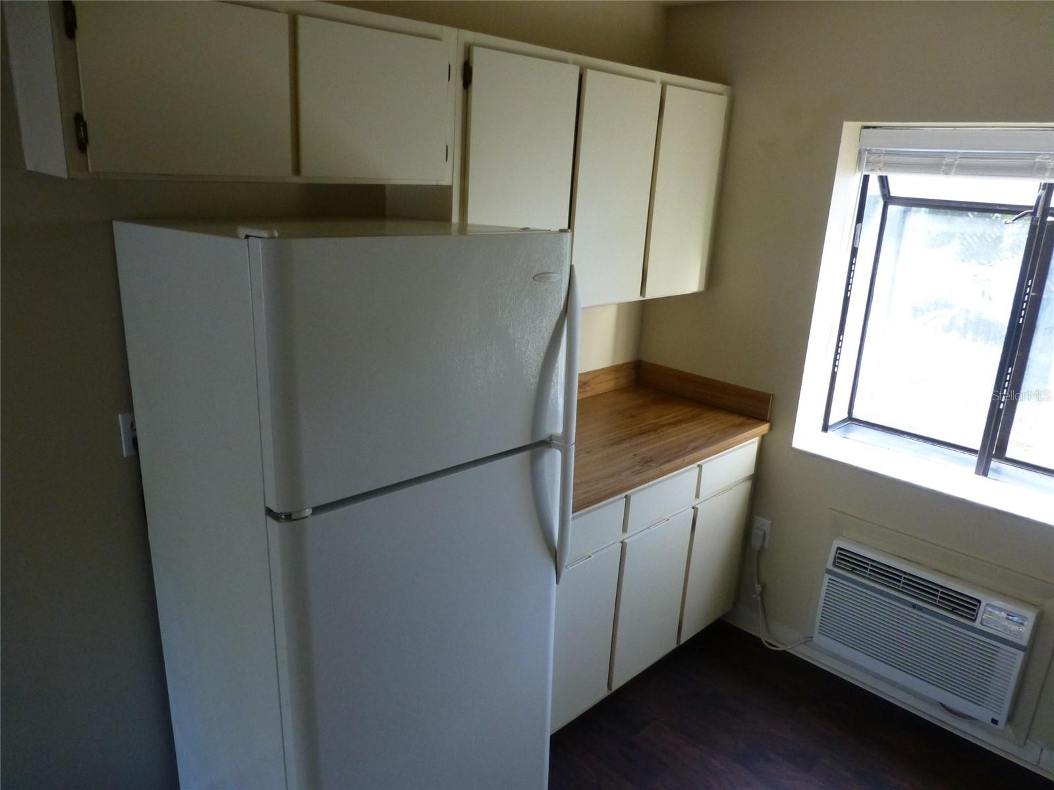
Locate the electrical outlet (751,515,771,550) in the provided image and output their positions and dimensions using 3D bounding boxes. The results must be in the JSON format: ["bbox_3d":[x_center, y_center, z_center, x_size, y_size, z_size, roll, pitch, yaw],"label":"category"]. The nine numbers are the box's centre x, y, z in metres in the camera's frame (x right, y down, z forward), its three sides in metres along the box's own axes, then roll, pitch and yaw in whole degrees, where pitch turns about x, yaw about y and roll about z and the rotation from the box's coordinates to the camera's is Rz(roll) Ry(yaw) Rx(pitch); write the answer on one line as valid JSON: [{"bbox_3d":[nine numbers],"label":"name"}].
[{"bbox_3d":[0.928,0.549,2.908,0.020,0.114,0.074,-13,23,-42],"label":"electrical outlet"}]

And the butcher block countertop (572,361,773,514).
[{"bbox_3d":[0.250,0.107,2.587,1.275,0.150,0.655,-13,23,-42],"label":"butcher block countertop"}]

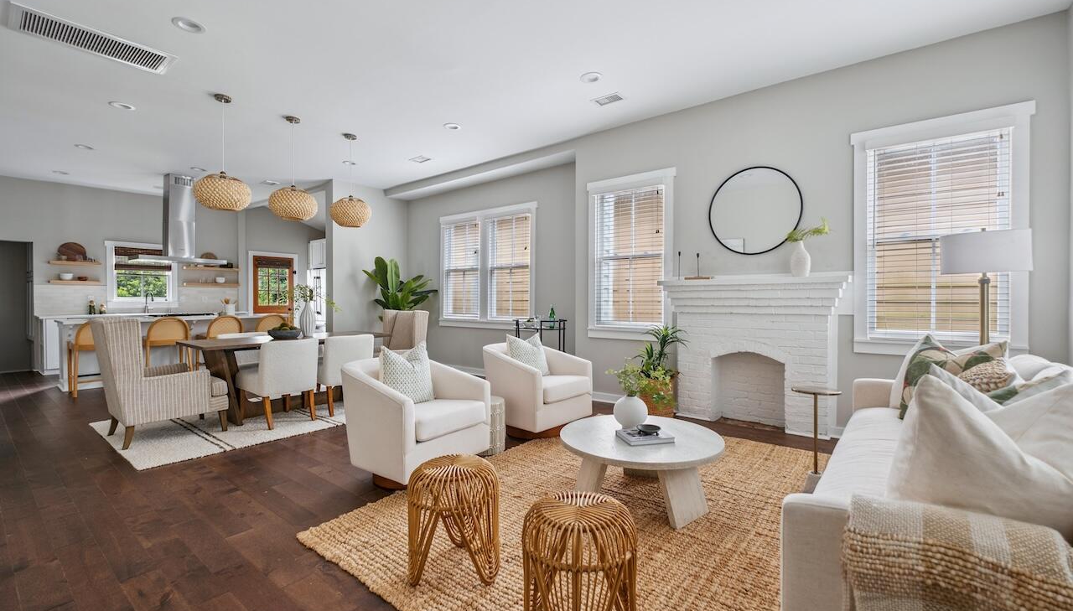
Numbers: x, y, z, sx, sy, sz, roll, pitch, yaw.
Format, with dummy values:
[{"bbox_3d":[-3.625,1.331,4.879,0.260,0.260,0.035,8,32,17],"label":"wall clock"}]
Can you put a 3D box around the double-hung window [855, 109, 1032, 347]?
[{"bbox_3d":[3.028,-0.516,3.402,1.036,1.812,0.100,0,1,38],"label":"double-hung window"}]

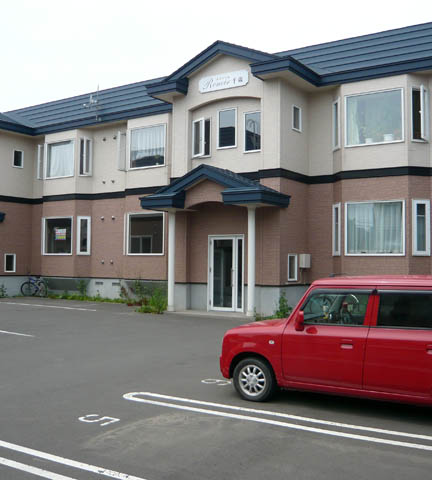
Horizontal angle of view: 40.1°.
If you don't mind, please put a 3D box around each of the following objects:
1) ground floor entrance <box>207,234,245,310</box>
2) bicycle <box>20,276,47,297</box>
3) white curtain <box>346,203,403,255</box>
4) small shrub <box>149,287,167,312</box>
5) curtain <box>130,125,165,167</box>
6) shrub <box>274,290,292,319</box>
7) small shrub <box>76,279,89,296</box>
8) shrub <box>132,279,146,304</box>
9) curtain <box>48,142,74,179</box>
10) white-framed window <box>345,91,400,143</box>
[{"bbox_3d":[0.317,1.011,17.855,1.240,2.300,0.150,-1,-3,35],"label":"ground floor entrance"},{"bbox_3d":[-7.386,1.844,23.982,1.600,0.930,0.500,-1,-3,35],"label":"bicycle"},{"bbox_3d":[4.084,-0.291,15.243,1.480,1.340,0.100,-1,-2,34],"label":"white curtain"},{"bbox_3d":[-1.823,1.894,18.433,0.500,0.740,0.480,-1,-3,35],"label":"small shrub"},{"bbox_3d":[-2.271,-3.116,19.614,1.480,1.330,0.100,-1,-2,34],"label":"curtain"},{"bbox_3d":[1.875,1.800,16.431,0.450,0.790,0.450,-1,-3,35],"label":"shrub"},{"bbox_3d":[-4.735,1.702,20.983,0.450,0.660,0.450,-1,-2,34],"label":"small shrub"},{"bbox_3d":[-2.650,1.784,20.490,0.420,0.880,0.420,-1,-3,35],"label":"shrub"},{"bbox_3d":[-6.254,-3.238,23.793,1.560,1.450,0.120,-1,-3,35],"label":"curtain"},{"bbox_3d":[4.309,-3.316,16.138,1.690,1.510,0.120,-1,-2,35],"label":"white-framed window"}]

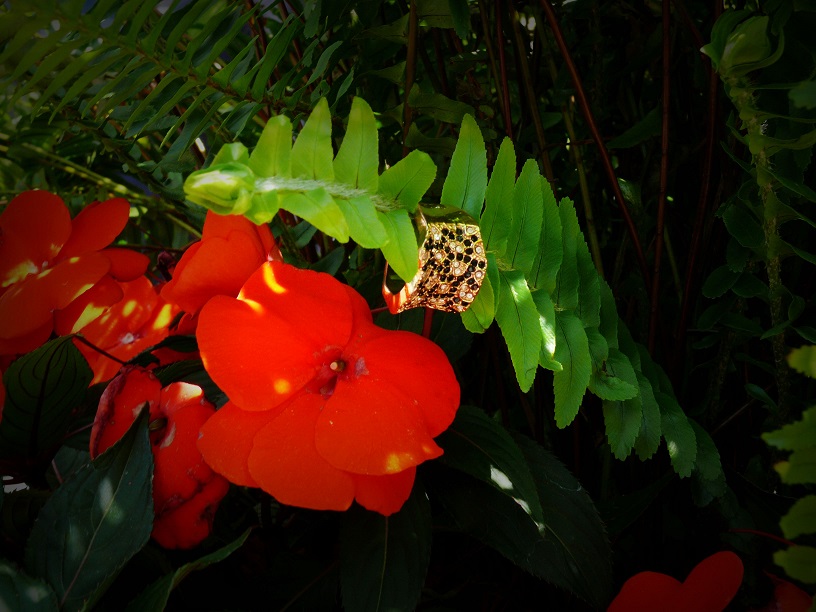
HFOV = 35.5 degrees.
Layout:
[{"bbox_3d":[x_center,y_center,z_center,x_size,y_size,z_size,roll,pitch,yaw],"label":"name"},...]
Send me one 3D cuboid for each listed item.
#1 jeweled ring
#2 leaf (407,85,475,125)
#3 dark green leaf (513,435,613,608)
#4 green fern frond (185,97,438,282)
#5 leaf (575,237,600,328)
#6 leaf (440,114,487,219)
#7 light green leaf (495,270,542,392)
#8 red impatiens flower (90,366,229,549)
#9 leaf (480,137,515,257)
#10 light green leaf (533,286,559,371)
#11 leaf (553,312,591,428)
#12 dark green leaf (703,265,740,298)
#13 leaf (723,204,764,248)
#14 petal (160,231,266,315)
[{"bbox_3d":[0.006,-0.011,0.300,0.018,0.025,0.021,-3,8,-25],"label":"jeweled ring"},{"bbox_3d":[0.010,-0.065,0.410,0.022,0.011,0.007,11,6,-6],"label":"leaf"},{"bbox_3d":[0.041,0.064,0.375,0.034,0.012,0.068,-31,70,-27],"label":"dark green leaf"},{"bbox_3d":[-0.022,-0.026,0.287,0.055,0.039,0.023,-3,6,-24],"label":"green fern frond"},{"bbox_3d":[0.051,-0.007,0.362,0.009,0.027,0.006,-2,-6,17],"label":"leaf"},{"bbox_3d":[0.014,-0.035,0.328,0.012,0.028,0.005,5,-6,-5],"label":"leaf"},{"bbox_3d":[0.027,0.006,0.309,0.009,0.029,0.005,-14,0,-29],"label":"light green leaf"},{"bbox_3d":[-0.069,0.042,0.352,0.036,0.047,0.024,5,6,19],"label":"red impatiens flower"},{"bbox_3d":[0.022,-0.026,0.307,0.008,0.029,0.005,1,7,-30],"label":"leaf"},{"bbox_3d":[0.034,0.006,0.316,0.008,0.020,0.005,-7,0,-33],"label":"light green leaf"},{"bbox_3d":[0.045,0.018,0.348,0.011,0.032,0.006,-1,-9,15],"label":"leaf"},{"bbox_3d":[0.111,-0.009,0.450,0.010,0.018,0.005,52,7,24],"label":"dark green leaf"},{"bbox_3d":[0.098,-0.023,0.370,0.012,0.011,0.005,-17,6,6],"label":"leaf"},{"bbox_3d":[-0.057,-0.010,0.370,0.029,0.025,0.011,11,-18,15],"label":"petal"}]

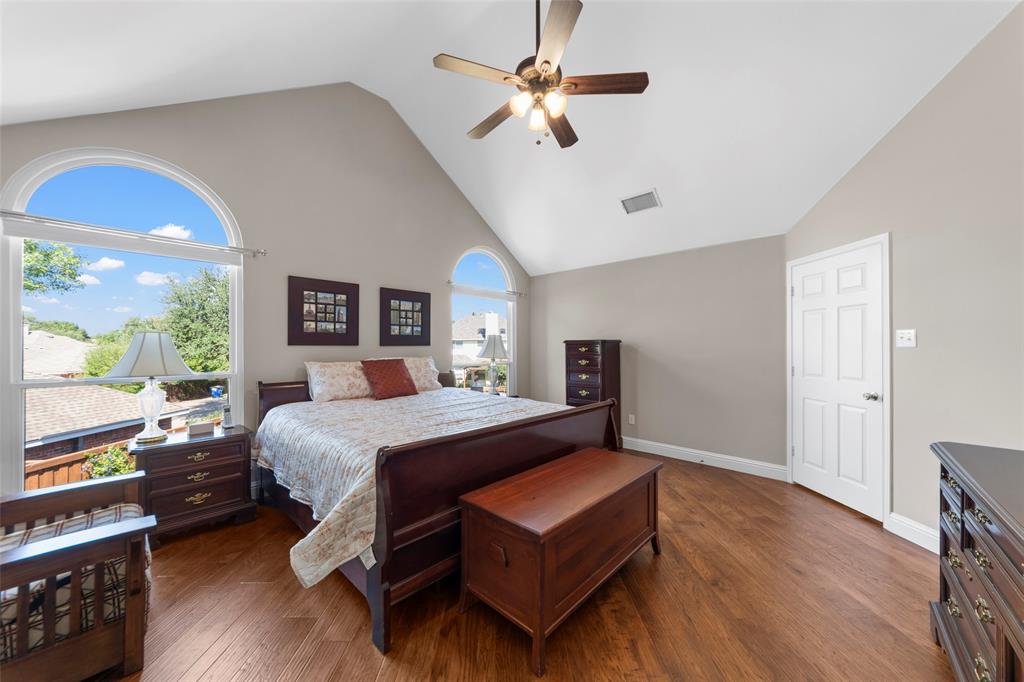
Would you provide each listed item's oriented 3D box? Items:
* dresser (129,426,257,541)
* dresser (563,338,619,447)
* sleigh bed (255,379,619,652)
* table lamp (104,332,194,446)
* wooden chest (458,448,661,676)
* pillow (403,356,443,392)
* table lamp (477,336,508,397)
[{"bbox_3d":[-2.380,1.060,2.555,0.420,0.695,0.650,-1,-1,44],"label":"dresser"},{"bbox_3d":[1.100,0.718,4.630,0.460,1.440,0.560,1,-1,-44],"label":"dresser"},{"bbox_3d":[-0.655,0.889,2.990,2.220,1.050,2.050,-1,-1,43],"label":"sleigh bed"},{"bbox_3d":[-2.570,0.326,2.440,0.430,0.770,0.430,-1,-1,44],"label":"table lamp"},{"bbox_3d":[0.360,1.107,2.010,0.530,0.585,1.220,-1,-1,45],"label":"wooden chest"},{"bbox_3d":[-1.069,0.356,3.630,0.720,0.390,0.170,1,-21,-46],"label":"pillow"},{"bbox_3d":[-0.244,0.341,4.500,0.400,0.790,0.400,0,-1,0],"label":"table lamp"}]

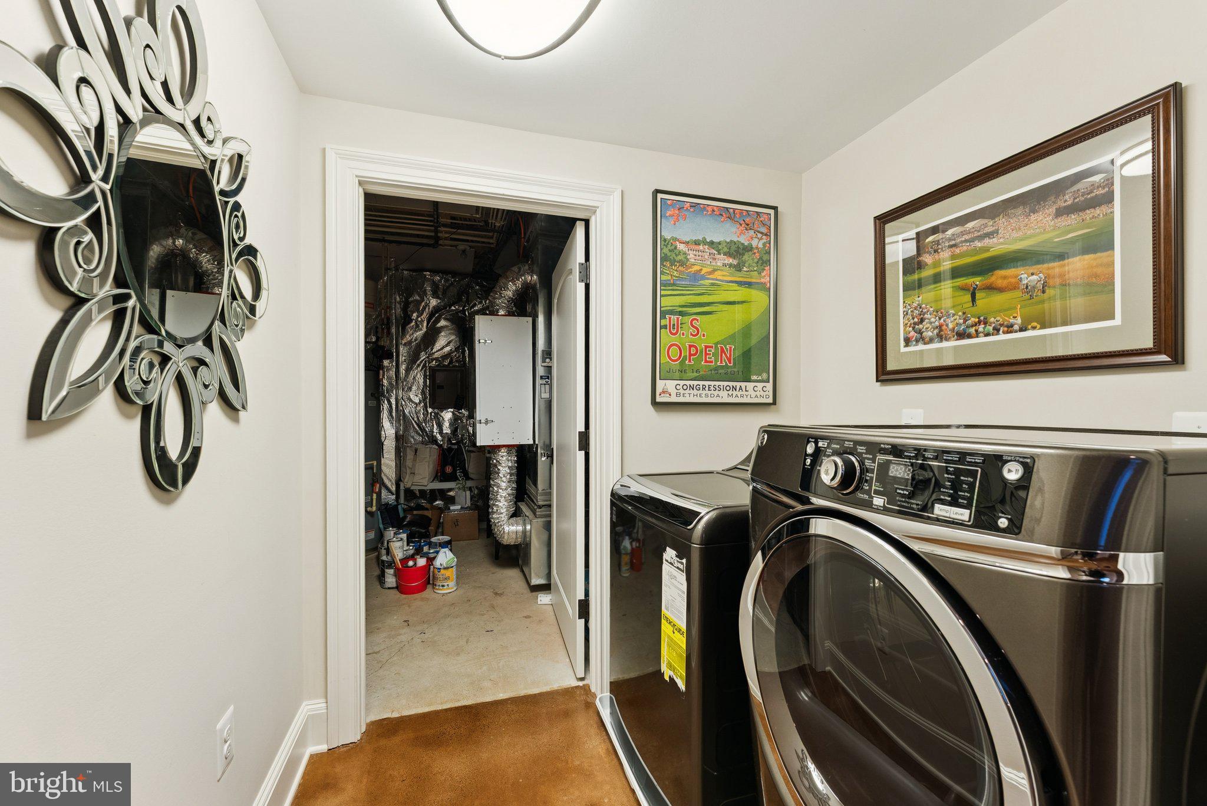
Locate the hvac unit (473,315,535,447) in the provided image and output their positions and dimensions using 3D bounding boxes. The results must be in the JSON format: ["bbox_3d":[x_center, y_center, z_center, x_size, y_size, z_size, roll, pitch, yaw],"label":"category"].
[{"bbox_3d":[-0.676,-0.139,3.130,0.352,0.806,0.380,0,0,-17],"label":"hvac unit"}]

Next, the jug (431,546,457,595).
[{"bbox_3d":[-1.060,1.099,3.153,0.152,0.297,0.149,0,0,-7],"label":"jug"}]

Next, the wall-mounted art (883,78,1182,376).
[{"bbox_3d":[1.215,-0.411,1.480,0.030,0.654,0.818,0,0,-17],"label":"wall-mounted art"}]

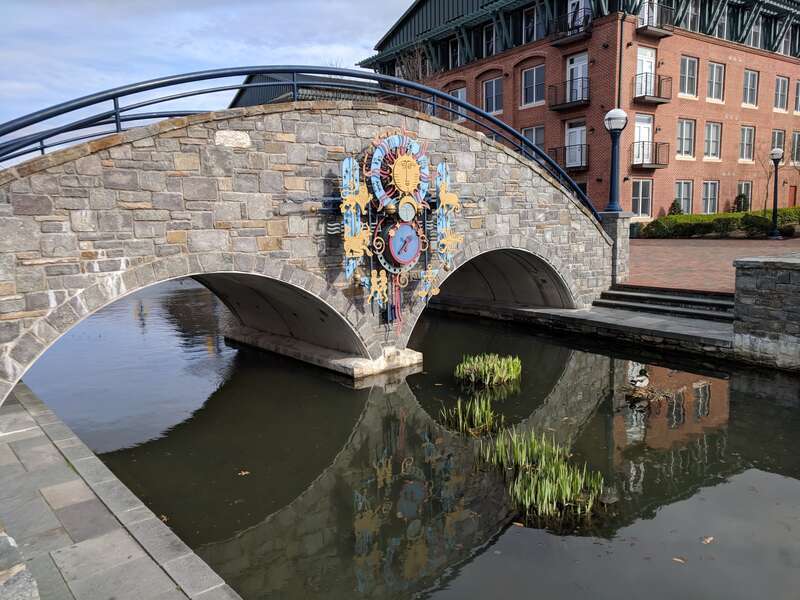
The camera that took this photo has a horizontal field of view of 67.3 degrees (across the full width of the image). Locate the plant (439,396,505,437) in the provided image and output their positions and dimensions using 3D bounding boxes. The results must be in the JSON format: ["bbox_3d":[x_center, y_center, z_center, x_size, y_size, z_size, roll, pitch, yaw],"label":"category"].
[{"bbox_3d":[0.747,1.203,6.334,0.680,0.370,0.400,0,8,7],"label":"plant"}]

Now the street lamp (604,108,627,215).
[{"bbox_3d":[4.619,-2.983,12.850,0.490,2.140,0.490,-6,9,-33],"label":"street lamp"}]

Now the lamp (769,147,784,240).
[{"bbox_3d":[14.109,-3.988,22.500,0.500,3.380,0.500,-6,9,-33],"label":"lamp"}]

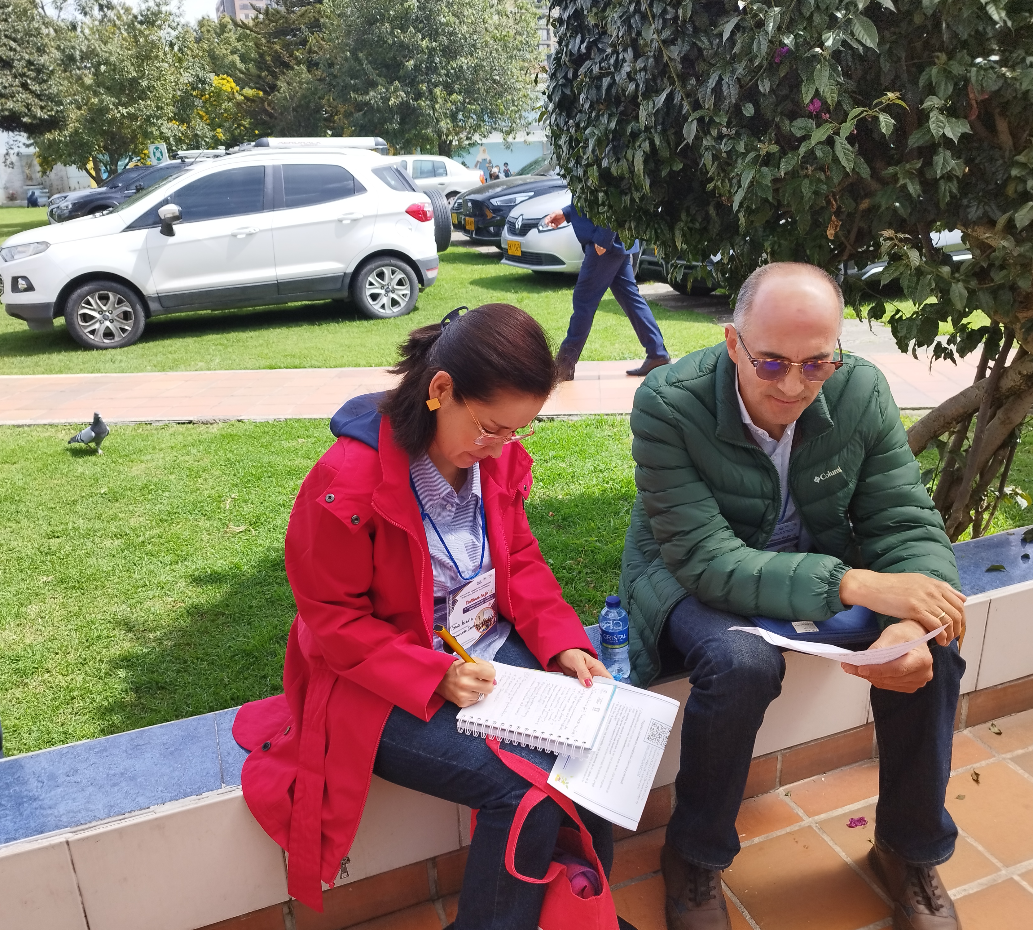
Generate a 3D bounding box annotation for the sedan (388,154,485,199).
[{"bbox_3d":[-2.934,-6.941,21.758,4.280,1.500,1.740,-10,21,-22],"label":"sedan"}]

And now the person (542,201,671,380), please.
[{"bbox_3d":[0.599,-1.435,5.706,0.750,1.720,0.520,-1,20,4],"label":"person"}]

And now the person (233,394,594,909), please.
[{"bbox_3d":[-0.109,0.334,1.463,0.520,1.180,0.760,-19,25,-39],"label":"person"}]

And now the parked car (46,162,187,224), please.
[{"bbox_3d":[-7.812,-5.741,18.656,4.350,1.660,1.820,-17,25,-36],"label":"parked car"}]

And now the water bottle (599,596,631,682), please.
[{"bbox_3d":[0.202,0.352,1.777,0.061,0.167,0.061,-2,20,1],"label":"water bottle"}]

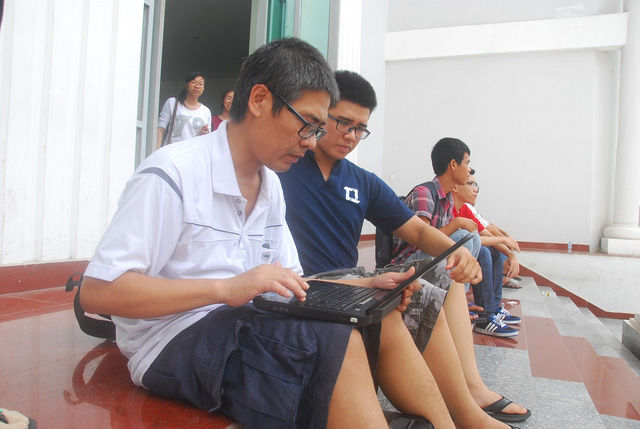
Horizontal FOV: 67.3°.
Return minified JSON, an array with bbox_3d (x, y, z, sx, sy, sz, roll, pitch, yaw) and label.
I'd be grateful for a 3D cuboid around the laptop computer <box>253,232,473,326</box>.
[{"bbox_3d":[0.120,0.121,1.077,0.412,0.187,0.335,4,0,18],"label":"laptop computer"}]

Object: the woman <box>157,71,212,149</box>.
[{"bbox_3d":[-1.180,-0.420,4.120,0.470,1.610,0.310,4,-2,-37],"label":"woman"}]

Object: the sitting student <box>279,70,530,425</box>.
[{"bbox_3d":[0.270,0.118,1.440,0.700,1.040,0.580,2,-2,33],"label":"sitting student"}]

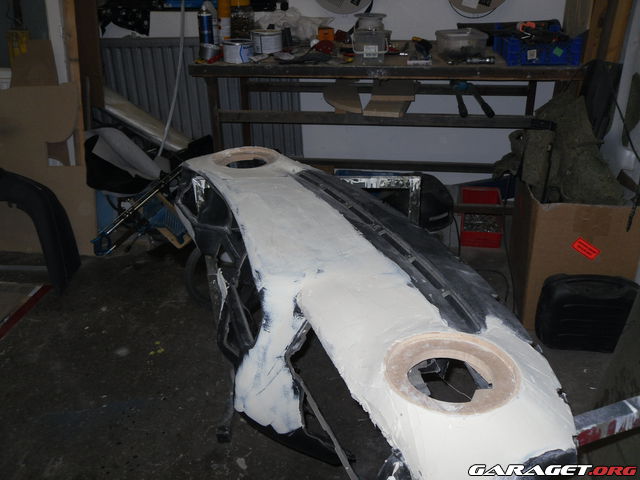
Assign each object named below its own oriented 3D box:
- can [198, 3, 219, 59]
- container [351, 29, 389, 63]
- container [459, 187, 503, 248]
[{"bbox_3d":[-0.523,-0.960,2.964,0.065,0.237,0.065,3,28,8],"label":"can"},{"bbox_3d":[0.225,-0.848,2.817,0.140,0.140,0.130,3,28,8],"label":"container"},{"bbox_3d":[0.810,-0.111,3.271,0.200,0.165,0.330,3,28,8],"label":"container"}]

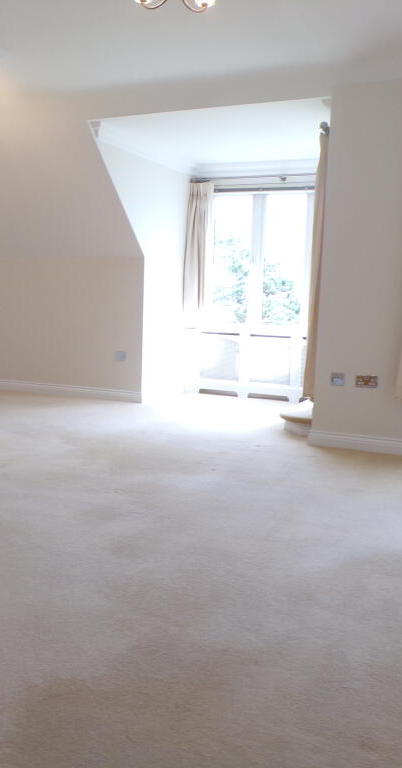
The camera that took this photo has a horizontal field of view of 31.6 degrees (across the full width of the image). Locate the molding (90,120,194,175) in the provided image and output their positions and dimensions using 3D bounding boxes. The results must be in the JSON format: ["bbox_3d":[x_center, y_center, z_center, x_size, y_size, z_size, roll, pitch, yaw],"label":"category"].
[{"bbox_3d":[-0.433,-2.011,6.116,0.103,0.113,1.761,5,8,24],"label":"molding"}]

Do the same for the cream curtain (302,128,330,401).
[{"bbox_3d":[0.880,-0.810,5.130,0.160,1.849,0.371,5,8,24],"label":"cream curtain"}]

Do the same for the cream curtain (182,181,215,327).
[{"bbox_3d":[-0.049,-1.245,6.881,0.268,1.391,0.144,5,8,24],"label":"cream curtain"}]

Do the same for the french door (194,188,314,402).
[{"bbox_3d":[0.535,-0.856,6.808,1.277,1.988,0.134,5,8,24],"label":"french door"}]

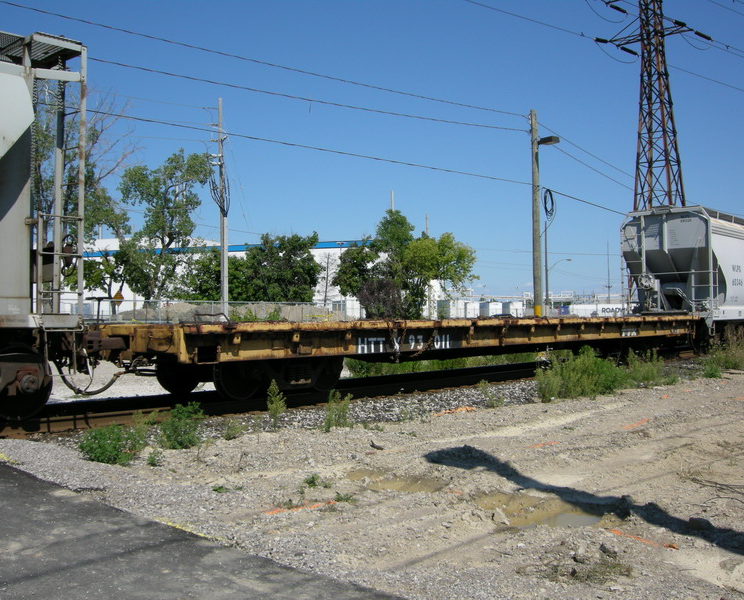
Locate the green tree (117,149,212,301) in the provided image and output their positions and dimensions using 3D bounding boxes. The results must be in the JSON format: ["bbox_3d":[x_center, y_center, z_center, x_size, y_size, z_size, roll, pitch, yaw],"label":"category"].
[{"bbox_3d":[-15.503,-4.166,61.865,7.154,14.251,7.000,-1,-1,0],"label":"green tree"}]

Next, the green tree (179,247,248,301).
[{"bbox_3d":[-13.406,-0.623,69.930,6.058,7.422,6.000,-1,-1,0],"label":"green tree"}]

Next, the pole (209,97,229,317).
[{"bbox_3d":[-8.016,-4.065,43.875,1.058,13.186,0.600,-1,-1,0],"label":"pole"}]

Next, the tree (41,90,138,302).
[{"bbox_3d":[-19.503,-5.790,56.835,7.399,17.404,7.500,-1,-1,0],"label":"tree"}]

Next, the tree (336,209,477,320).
[{"bbox_3d":[2.171,-1.606,53.920,9.216,8.407,8.000,-1,-1,0],"label":"tree"}]

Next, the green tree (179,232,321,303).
[{"bbox_3d":[-10.736,-1.405,72.914,12.459,9.037,9.500,-1,-1,0],"label":"green tree"}]

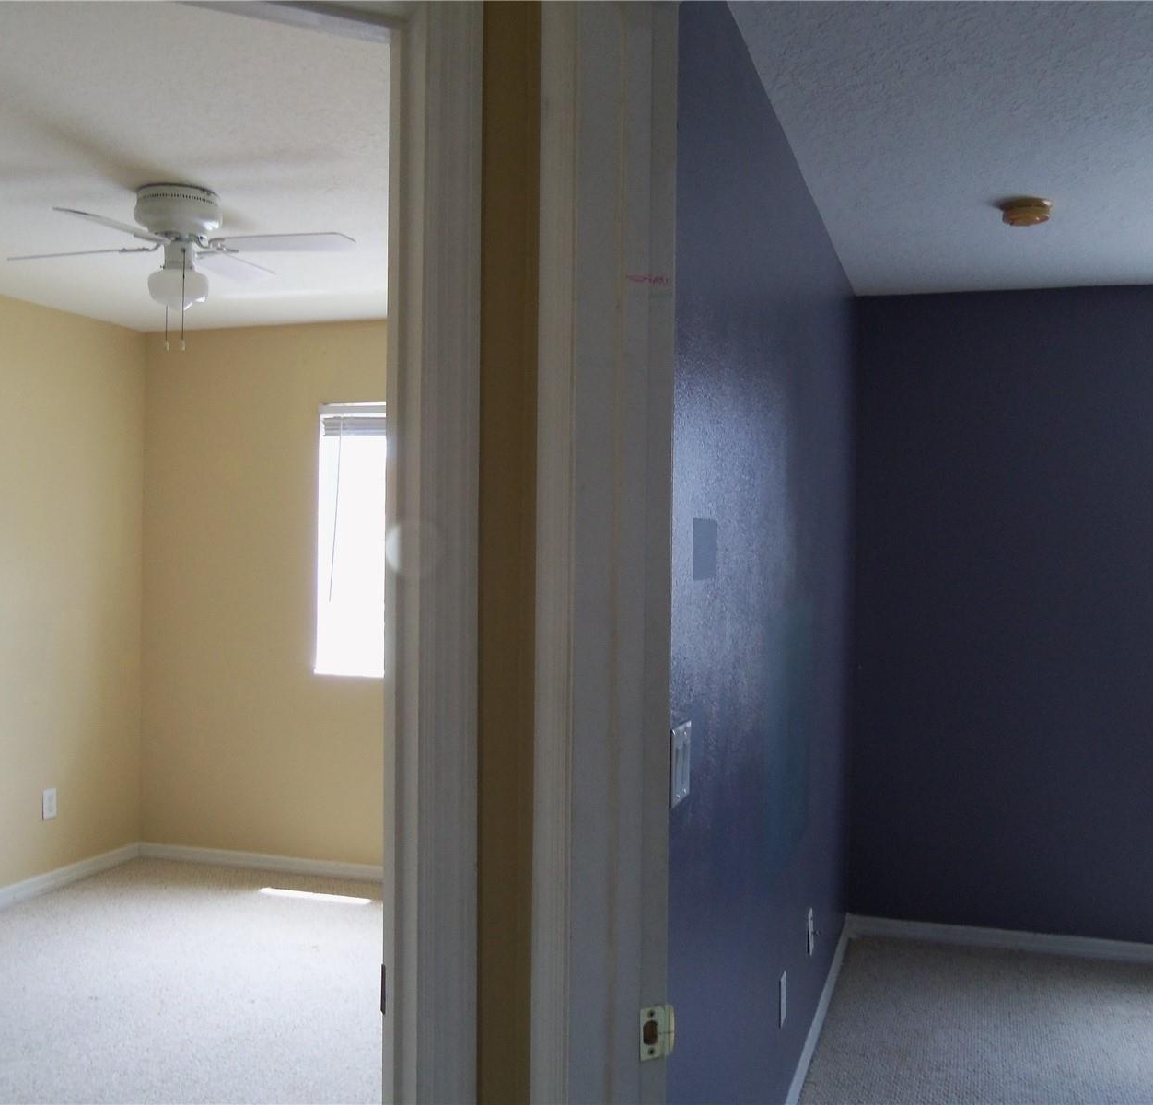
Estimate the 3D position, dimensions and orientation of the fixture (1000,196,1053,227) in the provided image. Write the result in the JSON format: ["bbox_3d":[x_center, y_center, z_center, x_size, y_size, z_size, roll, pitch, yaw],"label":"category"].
[{"bbox_3d":[1.247,-0.943,3.303,0.139,0.041,0.139,1,0,18],"label":"fixture"}]

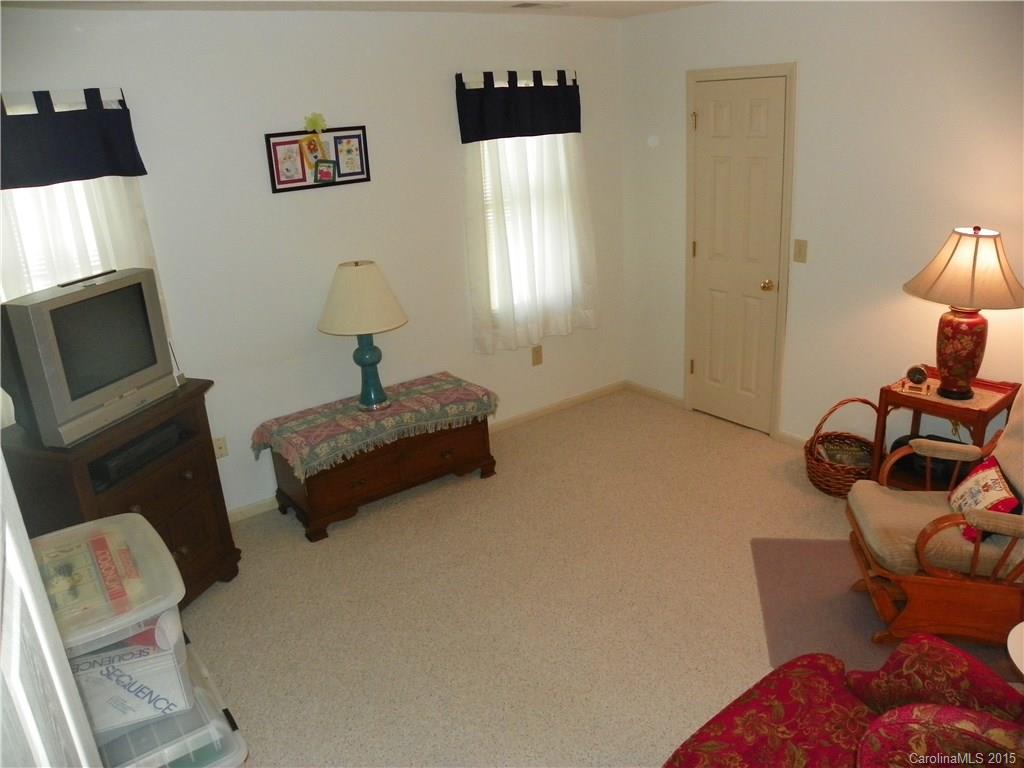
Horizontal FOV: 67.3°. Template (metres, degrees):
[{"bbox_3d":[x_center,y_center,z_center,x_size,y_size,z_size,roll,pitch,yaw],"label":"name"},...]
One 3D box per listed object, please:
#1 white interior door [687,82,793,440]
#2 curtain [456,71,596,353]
[{"bbox_3d":[1.317,-0.715,4.537,0.050,2.040,0.647,-17,23,-32],"label":"white interior door"},{"bbox_3d":[0.116,-1.033,4.657,0.965,1.622,0.100,-17,23,-32],"label":"curtain"}]

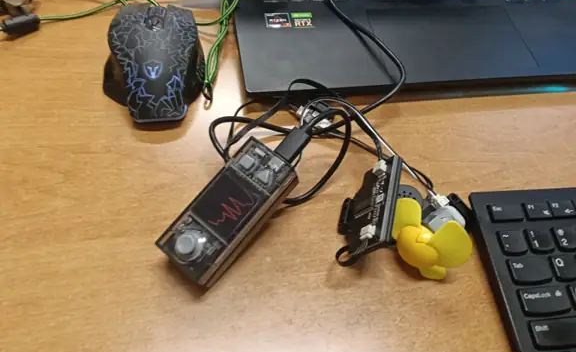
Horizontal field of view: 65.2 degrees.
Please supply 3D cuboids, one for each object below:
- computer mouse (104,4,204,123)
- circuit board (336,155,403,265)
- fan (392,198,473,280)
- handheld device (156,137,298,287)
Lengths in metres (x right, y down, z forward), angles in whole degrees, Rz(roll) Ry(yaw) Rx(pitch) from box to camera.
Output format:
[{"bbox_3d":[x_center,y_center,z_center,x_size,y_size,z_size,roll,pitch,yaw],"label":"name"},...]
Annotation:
[{"bbox_3d":[-0.105,-0.095,0.351,0.081,0.039,0.127,-7,57,-10],"label":"computer mouse"},{"bbox_3d":[0.051,0.020,0.289,0.013,0.040,0.064,31,54,-19],"label":"circuit board"},{"bbox_3d":[0.087,0.039,0.271,0.036,0.051,0.053,-30,63,-23],"label":"fan"},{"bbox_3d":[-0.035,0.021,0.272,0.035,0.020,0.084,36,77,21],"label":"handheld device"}]

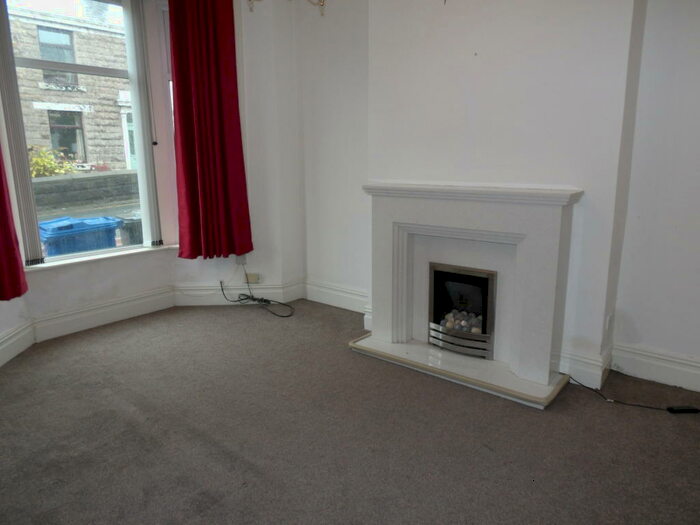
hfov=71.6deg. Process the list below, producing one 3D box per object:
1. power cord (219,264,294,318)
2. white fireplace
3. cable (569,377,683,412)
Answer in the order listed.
[{"bbox_3d":[-0.867,0.248,4.384,0.700,0.390,0.380,-1,13,-1],"label":"power cord"},{"bbox_3d":[0.657,0.115,3.095,1.372,1.156,0.420,9,16,38],"label":"white fireplace"},{"bbox_3d":[1.520,0.747,2.719,0.580,0.056,0.115,9,16,38],"label":"cable"}]

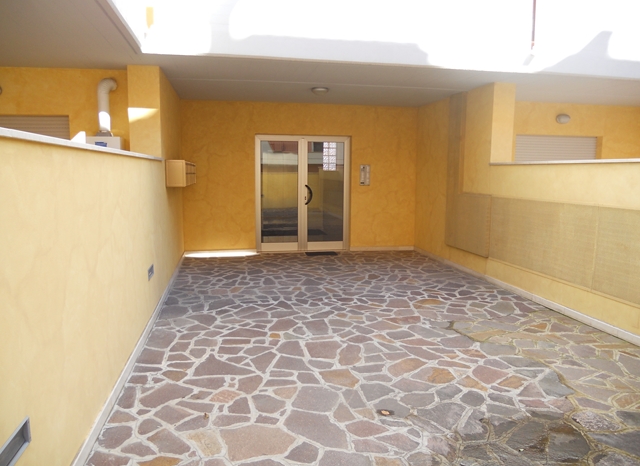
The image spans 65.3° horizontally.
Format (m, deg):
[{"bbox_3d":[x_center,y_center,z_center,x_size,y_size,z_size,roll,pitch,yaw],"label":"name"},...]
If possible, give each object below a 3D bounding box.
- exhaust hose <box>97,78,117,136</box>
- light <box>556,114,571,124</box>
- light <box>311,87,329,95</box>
[{"bbox_3d":[-2.633,-1.558,6.190,0.200,0.690,0.250,-1,7,-11],"label":"exhaust hose"},{"bbox_3d":[4.412,-2.056,9.003,0.270,0.180,0.110,-1,7,-11],"label":"light"},{"bbox_3d":[0.003,-2.149,7.626,0.275,0.095,0.275,-1,7,-11],"label":"light"}]

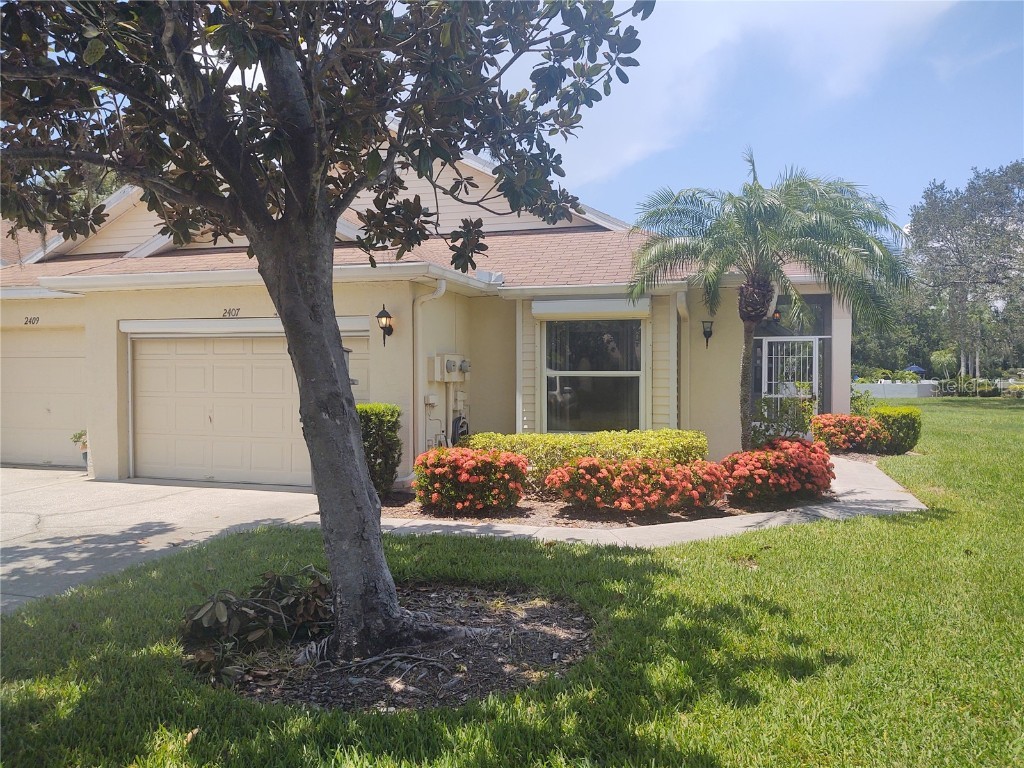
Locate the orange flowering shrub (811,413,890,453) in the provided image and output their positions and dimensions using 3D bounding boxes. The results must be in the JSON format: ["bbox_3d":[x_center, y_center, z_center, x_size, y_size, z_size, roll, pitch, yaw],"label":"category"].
[{"bbox_3d":[6.030,0.840,14.332,1.300,0.660,0.850,1,2,17],"label":"orange flowering shrub"}]

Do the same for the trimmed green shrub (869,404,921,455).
[{"bbox_3d":[6.780,0.806,14.131,0.860,0.740,0.950,1,2,22],"label":"trimmed green shrub"}]

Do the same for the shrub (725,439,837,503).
[{"bbox_3d":[3.230,1.004,9.885,1.380,0.600,1.300,0,2,15],"label":"shrub"}]

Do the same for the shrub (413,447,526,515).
[{"bbox_3d":[-0.470,1.018,8.905,1.250,0.630,1.000,0,2,5],"label":"shrub"}]

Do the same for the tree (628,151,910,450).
[{"bbox_3d":[3.500,-0.933,11.077,3.600,4.400,3.450,1,2,17],"label":"tree"}]

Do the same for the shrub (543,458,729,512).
[{"bbox_3d":[1.380,1.081,8.967,2.050,0.500,0.920,0,2,5],"label":"shrub"}]

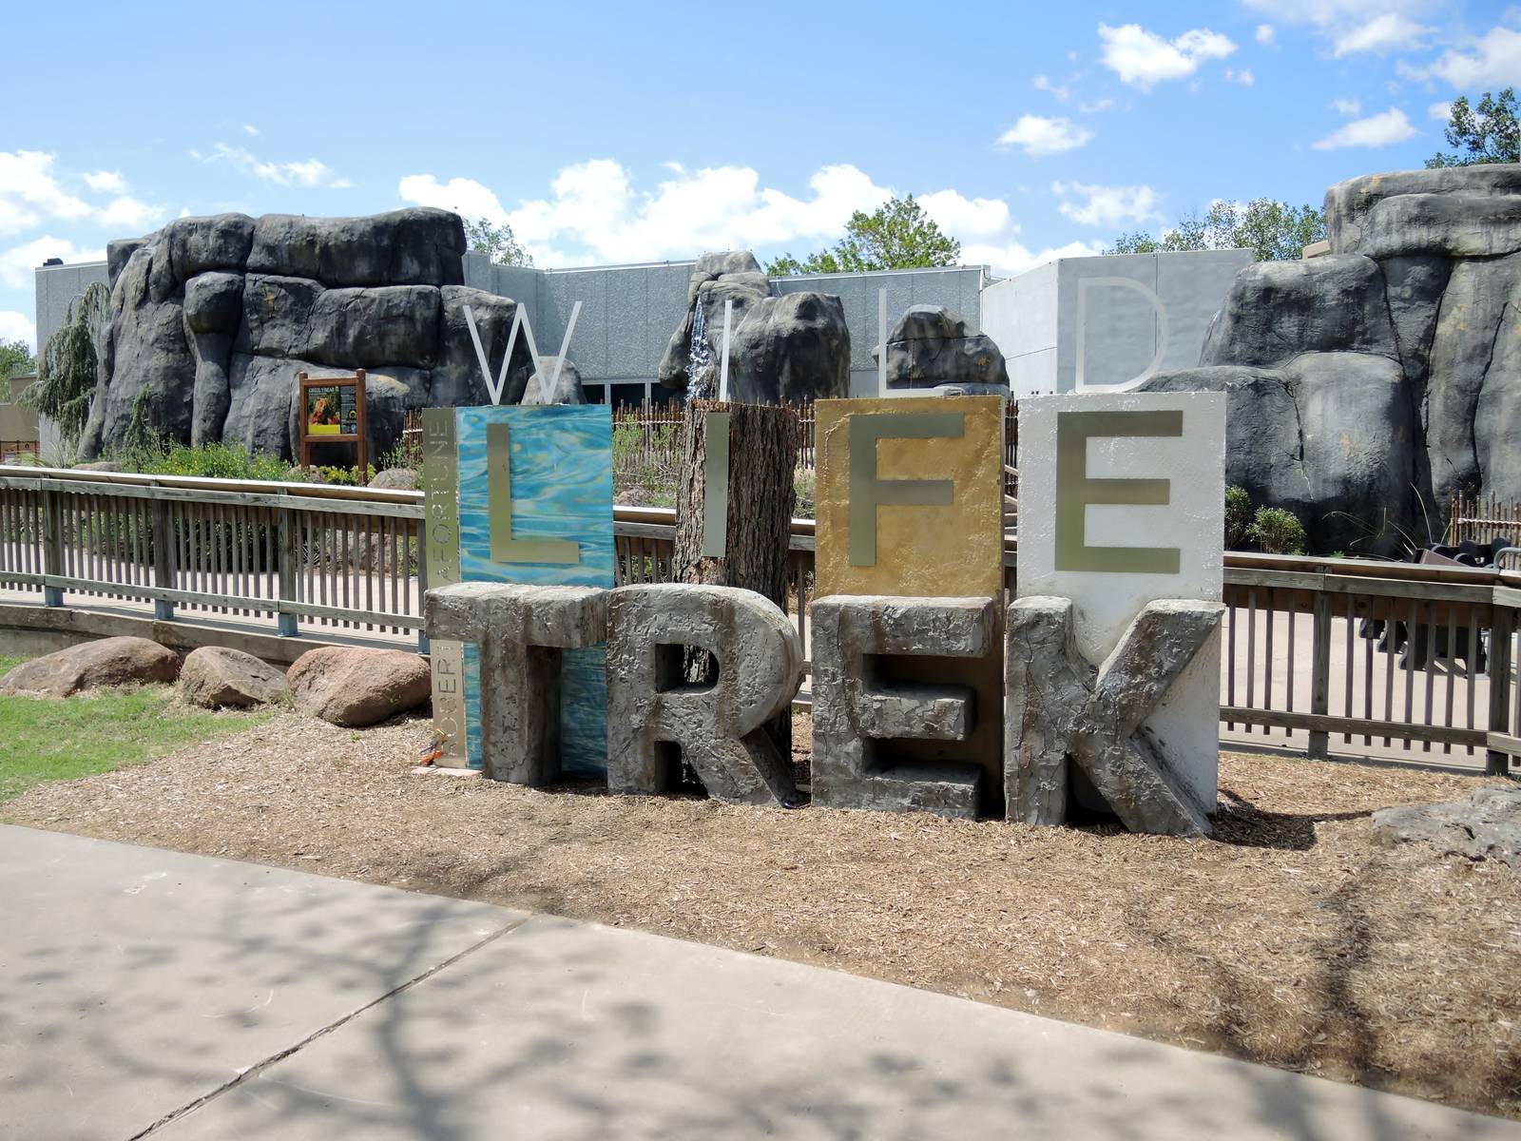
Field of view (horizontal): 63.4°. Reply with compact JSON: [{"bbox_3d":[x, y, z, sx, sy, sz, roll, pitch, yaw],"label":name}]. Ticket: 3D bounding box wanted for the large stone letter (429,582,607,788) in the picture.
[{"bbox_3d":[-1.179,0.558,6.051,0.823,0.934,0.384,1,5,15],"label":"large stone letter"}]

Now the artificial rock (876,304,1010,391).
[{"bbox_3d":[3.706,-4.382,25.000,2.600,1.950,2.000,0,5,8],"label":"artificial rock"}]

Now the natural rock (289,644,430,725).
[{"bbox_3d":[-2.453,0.707,7.499,0.800,0.460,0.620,0,5,0],"label":"natural rock"}]

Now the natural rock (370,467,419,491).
[{"bbox_3d":[-4.426,-1.021,15.000,0.680,0.500,0.600,-2,5,-16],"label":"natural rock"}]

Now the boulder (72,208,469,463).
[{"bbox_3d":[-7.693,-3.607,19.500,5.700,4.000,3.300,-2,5,-16],"label":"boulder"}]

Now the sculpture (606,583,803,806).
[{"bbox_3d":[-0.249,0.588,5.917,0.884,0.980,0.391,1,5,16],"label":"sculpture"}]

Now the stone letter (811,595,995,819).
[{"bbox_3d":[0.645,0.604,5.553,0.768,0.934,0.384,1,5,15],"label":"stone letter"}]

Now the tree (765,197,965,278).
[{"bbox_3d":[3.163,-6.414,37.000,6.100,9.000,6.000,0,5,0],"label":"tree"}]

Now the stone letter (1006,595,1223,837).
[{"bbox_3d":[1.532,0.625,5.412,0.865,0.965,0.391,1,5,16],"label":"stone letter"}]

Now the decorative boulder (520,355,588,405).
[{"bbox_3d":[-4.068,-3.373,24.000,1.500,1.750,1.400,-1,5,-9],"label":"decorative boulder"}]

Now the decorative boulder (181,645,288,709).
[{"bbox_3d":[-3.452,0.698,8.059,0.640,0.360,0.500,0,5,0],"label":"decorative boulder"}]

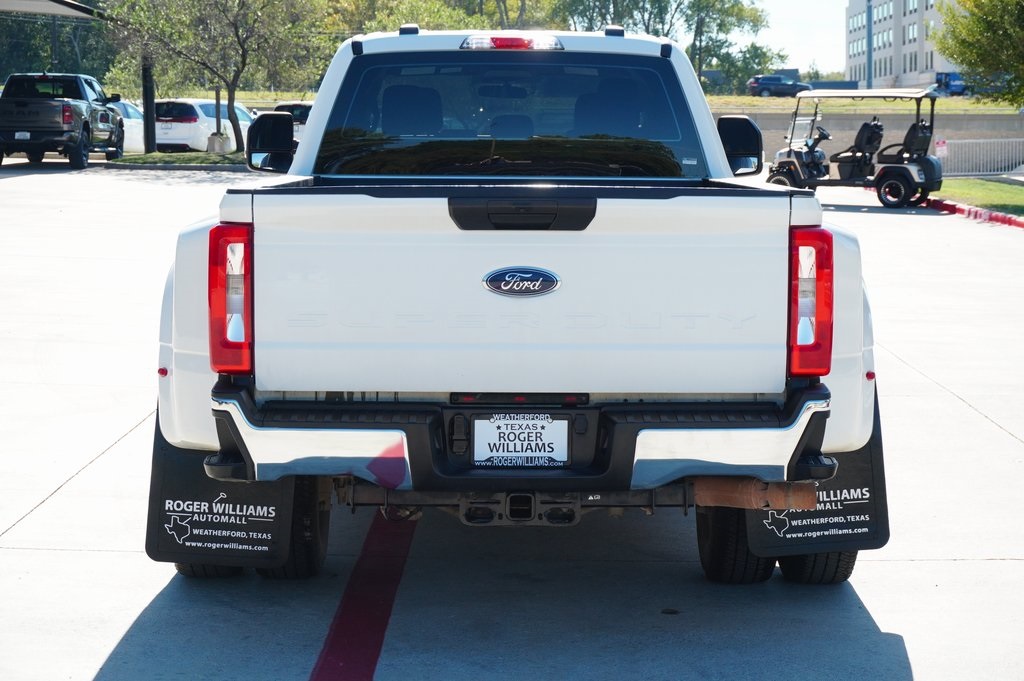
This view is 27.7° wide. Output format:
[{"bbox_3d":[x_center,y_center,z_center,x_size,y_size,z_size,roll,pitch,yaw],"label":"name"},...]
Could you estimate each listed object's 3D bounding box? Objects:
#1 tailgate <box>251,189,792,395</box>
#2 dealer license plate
[{"bbox_3d":[0.030,-0.155,6.650,1.705,0.640,0.100,0,6,-1],"label":"tailgate"},{"bbox_3d":[0.028,0.316,6.550,0.304,0.172,0.020,0,6,-1],"label":"dealer license plate"}]

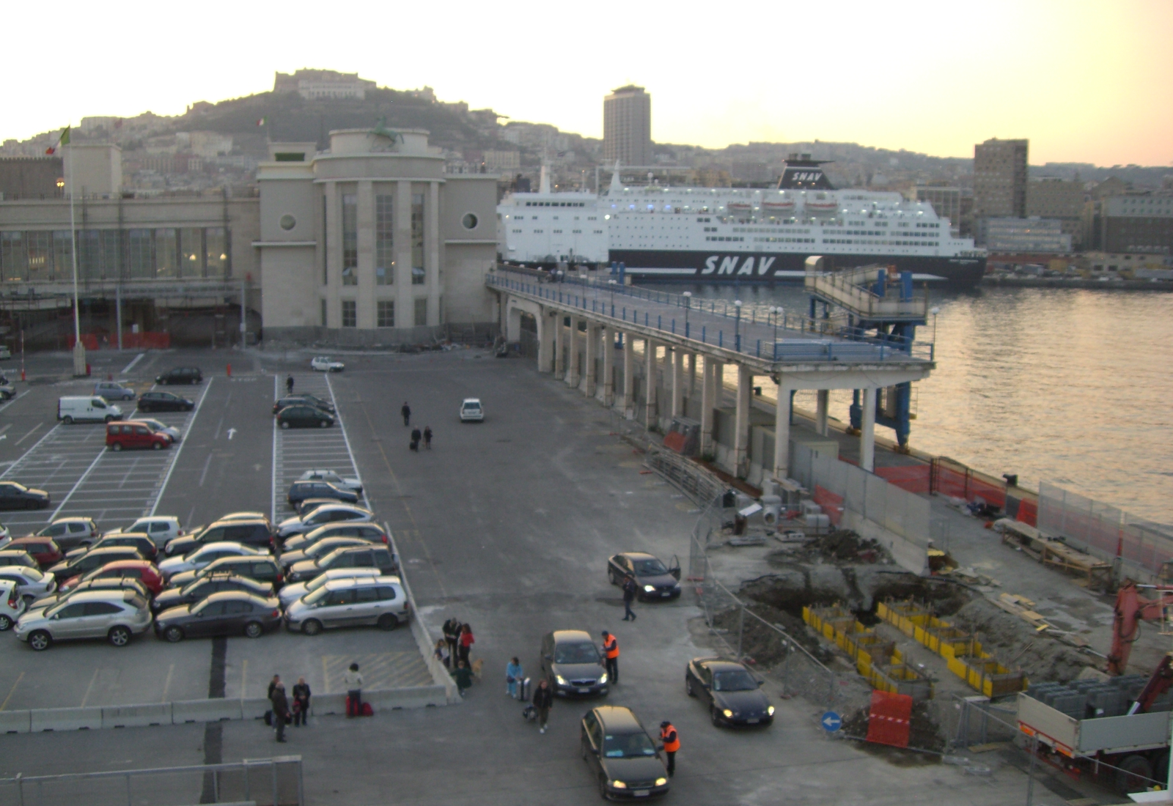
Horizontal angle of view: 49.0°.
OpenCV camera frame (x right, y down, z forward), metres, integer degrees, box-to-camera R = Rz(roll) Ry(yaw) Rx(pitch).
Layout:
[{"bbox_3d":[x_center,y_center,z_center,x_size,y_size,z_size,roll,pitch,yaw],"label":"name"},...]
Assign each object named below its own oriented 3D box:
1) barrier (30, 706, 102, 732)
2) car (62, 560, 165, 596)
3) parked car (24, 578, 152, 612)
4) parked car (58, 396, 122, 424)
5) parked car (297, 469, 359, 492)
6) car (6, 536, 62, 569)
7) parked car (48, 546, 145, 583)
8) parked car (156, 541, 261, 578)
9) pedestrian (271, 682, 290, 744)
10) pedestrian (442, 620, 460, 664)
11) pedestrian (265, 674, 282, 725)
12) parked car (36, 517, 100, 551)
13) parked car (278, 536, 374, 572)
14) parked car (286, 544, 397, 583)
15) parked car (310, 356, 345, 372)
[{"bbox_3d":[-15.614,9.472,38.772,2.020,0.630,0.500,-1,8,-10],"label":"barrier"},{"bbox_3d":[-19.185,7.181,52.281,4.000,1.450,1.700,-1,8,-13],"label":"car"},{"bbox_3d":[-18.650,7.458,48.320,4.350,1.470,1.740,-1,8,-12],"label":"parked car"},{"bbox_3d":[-37.840,0.430,98.233,4.700,1.960,1.900,-1,8,-11],"label":"parked car"},{"bbox_3d":[-13.910,4.333,69.264,3.600,1.400,1.580,-2,8,-15],"label":"parked car"},{"bbox_3d":[-24.279,6.580,55.018,3.750,1.420,1.630,-1,8,-13],"label":"car"},{"bbox_3d":[-20.545,6.881,54.405,4.050,1.440,1.700,-1,8,-13],"label":"parked car"},{"bbox_3d":[-15.596,6.644,54.022,4.498,1.430,1.750,-1,8,-11],"label":"parked car"},{"bbox_3d":[-8.828,8.906,37.226,0.460,1.760,0.500,-3,8,-25],"label":"pedestrian"},{"bbox_3d":[-4.480,7.993,42.849,0.620,1.733,0.430,-1,8,-6],"label":"pedestrian"},{"bbox_3d":[-9.147,8.849,38.115,0.380,1.700,0.520,4,8,26],"label":"pedestrian"},{"bbox_3d":[-23.899,6.092,58.465,3.640,1.500,1.660,-1,8,-13],"label":"parked car"},{"bbox_3d":[-11.260,6.712,56.545,4.350,1.410,1.740,-1,8,-13],"label":"parked car"},{"bbox_3d":[-10.294,6.940,54.473,4.400,1.540,1.750,-1,8,-13],"label":"parked car"},{"bbox_3d":[-26.908,-4.060,133.660,3.500,1.430,1.580,3,8,18],"label":"parked car"}]

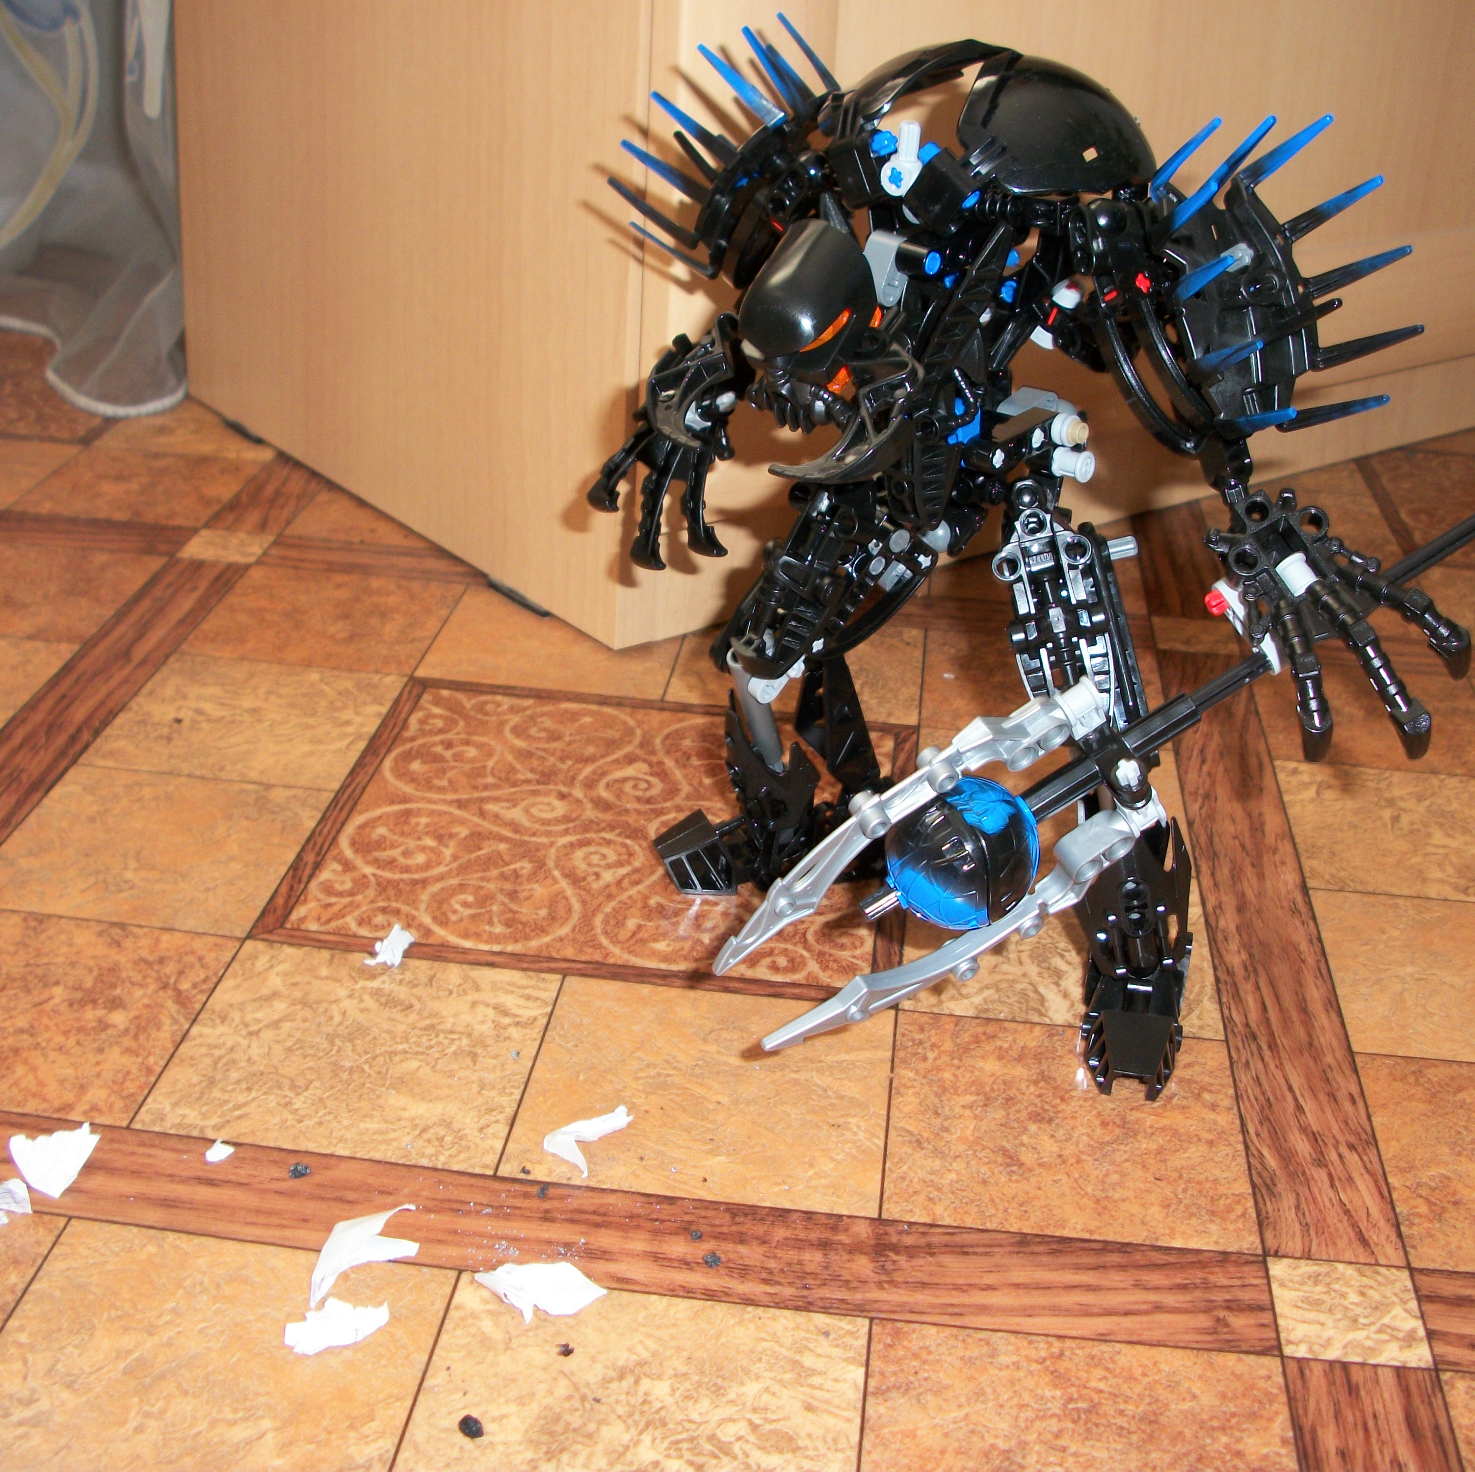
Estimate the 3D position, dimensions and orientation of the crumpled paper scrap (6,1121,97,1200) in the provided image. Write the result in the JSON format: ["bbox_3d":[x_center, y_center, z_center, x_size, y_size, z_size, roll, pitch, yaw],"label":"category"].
[{"bbox_3d":[-0.148,0.092,0.428,0.019,0.006,0.020,-7,28,-20],"label":"crumpled paper scrap"}]

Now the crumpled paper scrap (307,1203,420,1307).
[{"bbox_3d":[-0.076,0.106,0.406,0.023,0.009,0.022,-2,26,-11],"label":"crumpled paper scrap"}]

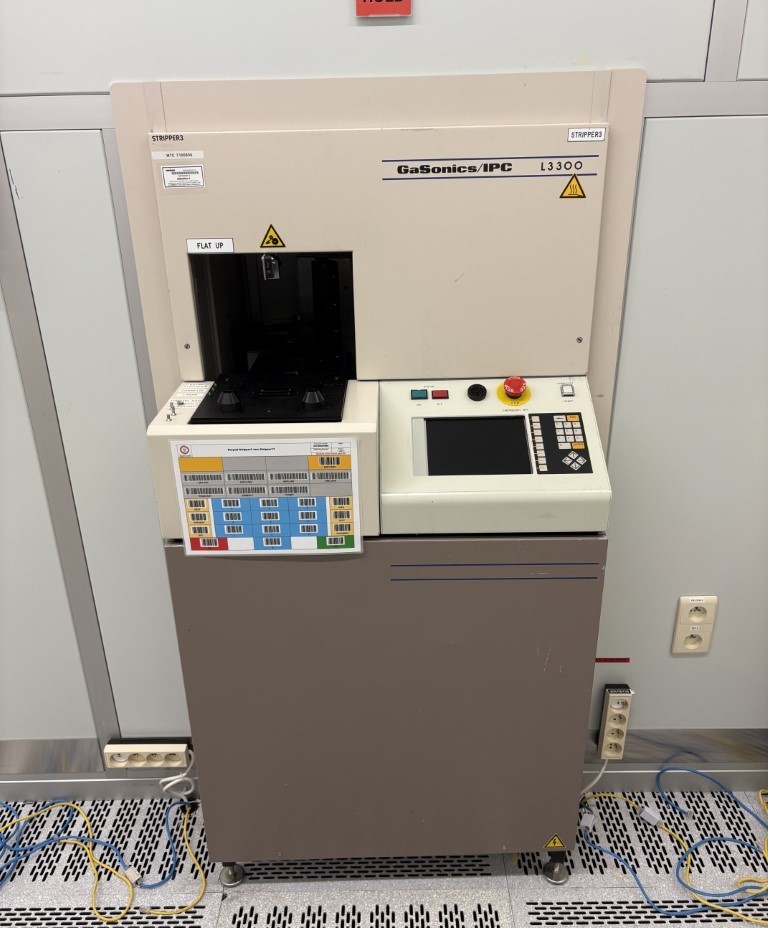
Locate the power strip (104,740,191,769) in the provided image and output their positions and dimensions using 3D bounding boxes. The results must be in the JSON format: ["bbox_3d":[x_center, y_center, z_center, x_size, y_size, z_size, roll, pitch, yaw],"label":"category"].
[{"bbox_3d":[-0.554,0.684,1.821,0.192,0.053,0.041,-1,24,0],"label":"power strip"}]

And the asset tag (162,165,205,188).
[{"bbox_3d":[-0.339,-0.487,1.303,0.070,0.035,0.002,-1,24,0],"label":"asset tag"}]

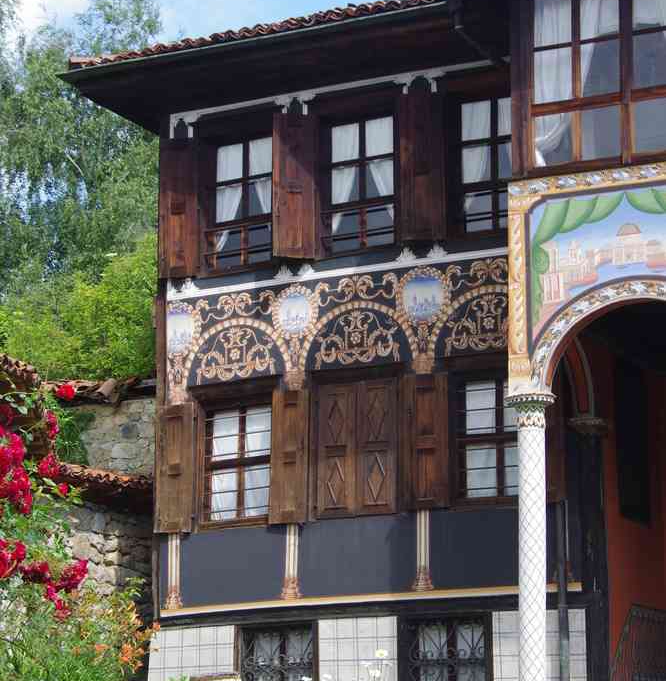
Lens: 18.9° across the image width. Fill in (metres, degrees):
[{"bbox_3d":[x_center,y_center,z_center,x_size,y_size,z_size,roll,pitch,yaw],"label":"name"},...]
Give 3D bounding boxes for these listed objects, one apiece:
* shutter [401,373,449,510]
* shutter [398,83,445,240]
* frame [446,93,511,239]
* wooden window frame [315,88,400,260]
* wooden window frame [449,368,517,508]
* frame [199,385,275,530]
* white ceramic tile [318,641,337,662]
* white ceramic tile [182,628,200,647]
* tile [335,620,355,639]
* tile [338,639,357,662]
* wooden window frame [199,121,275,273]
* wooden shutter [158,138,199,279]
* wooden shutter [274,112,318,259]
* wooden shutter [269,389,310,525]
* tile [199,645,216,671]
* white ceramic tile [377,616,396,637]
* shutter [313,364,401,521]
[{"bbox_3d":[0.816,0.910,17.843,0.465,1.229,0.060,-7,-16,25],"label":"shutter"},{"bbox_3d":[0.935,-1.824,20.761,0.479,1.634,0.070,-2,-13,8],"label":"shutter"},{"bbox_3d":[1.481,-1.608,18.331,0.888,1.458,0.120,-7,-16,25],"label":"frame"},{"bbox_3d":[0.247,-1.630,19.661,0.842,1.544,0.150,-6,-14,27],"label":"wooden window frame"},{"bbox_3d":[1.641,0.972,19.942,0.948,1.348,0.150,-7,-15,25],"label":"wooden window frame"},{"bbox_3d":[-0.901,1.089,18.737,0.916,1.378,0.120,-7,-16,25],"label":"frame"},{"bbox_3d":[-0.049,2.912,18.768,0.185,0.198,0.020,-6,-14,27],"label":"white ceramic tile"},{"bbox_3d":[-1.379,2.895,19.474,0.189,0.186,0.020,-6,-14,27],"label":"white ceramic tile"},{"bbox_3d":[0.117,2.707,18.725,0.200,0.183,0.020,-6,-14,27],"label":"tile"},{"bbox_3d":[0.131,2.753,17.785,0.192,0.199,0.015,-7,-16,25],"label":"tile"},{"bbox_3d":[-1.017,-1.570,21.873,0.996,1.676,0.180,-7,-15,25],"label":"wooden window frame"},{"bbox_3d":[-1.701,-1.456,21.994,0.437,1.604,0.070,-2,-13,7],"label":"wooden shutter"},{"bbox_3d":[-0.415,-1.660,21.399,0.469,1.637,0.070,-2,-13,6],"label":"wooden shutter"},{"bbox_3d":[-0.406,1.077,18.404,0.403,1.268,0.060,-7,-16,25],"label":"wooden shutter"},{"bbox_3d":[-1.210,3.079,19.345,0.187,0.243,0.020,-6,-14,27],"label":"tile"},{"bbox_3d":[0.538,2.867,20.009,0.214,0.204,0.020,-7,-15,25],"label":"white ceramic tile"},{"bbox_3d":[0.200,0.986,19.057,0.892,1.389,0.080,-6,-14,27],"label":"shutter"}]

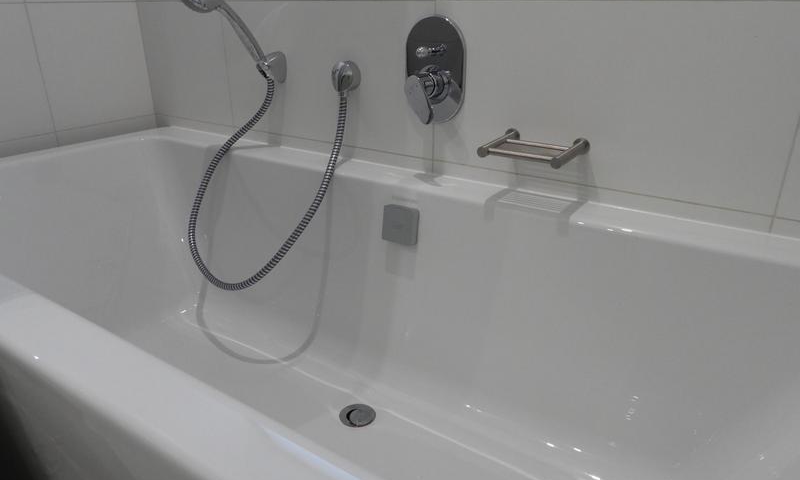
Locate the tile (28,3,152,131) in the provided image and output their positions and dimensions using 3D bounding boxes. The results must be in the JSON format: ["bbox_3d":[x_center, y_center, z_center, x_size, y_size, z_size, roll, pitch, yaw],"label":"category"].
[{"bbox_3d":[-0.790,-0.458,1.448,0.010,0.298,0.279,15,27,31],"label":"tile"}]

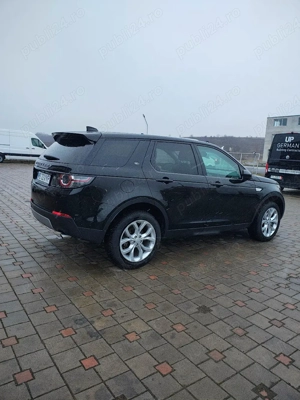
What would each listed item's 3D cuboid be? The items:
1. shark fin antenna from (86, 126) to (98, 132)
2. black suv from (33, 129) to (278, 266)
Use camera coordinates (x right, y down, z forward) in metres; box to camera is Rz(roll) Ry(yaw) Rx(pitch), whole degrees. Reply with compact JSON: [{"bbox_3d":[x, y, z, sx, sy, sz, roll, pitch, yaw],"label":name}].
[{"bbox_3d":[-0.763,-0.951,3.908,0.170,0.072,0.065,-3,11,-35],"label":"shark fin antenna"},{"bbox_3d":[0.473,-0.190,4.934,4.600,1.700,1.990,-3,11,-35],"label":"black suv"}]

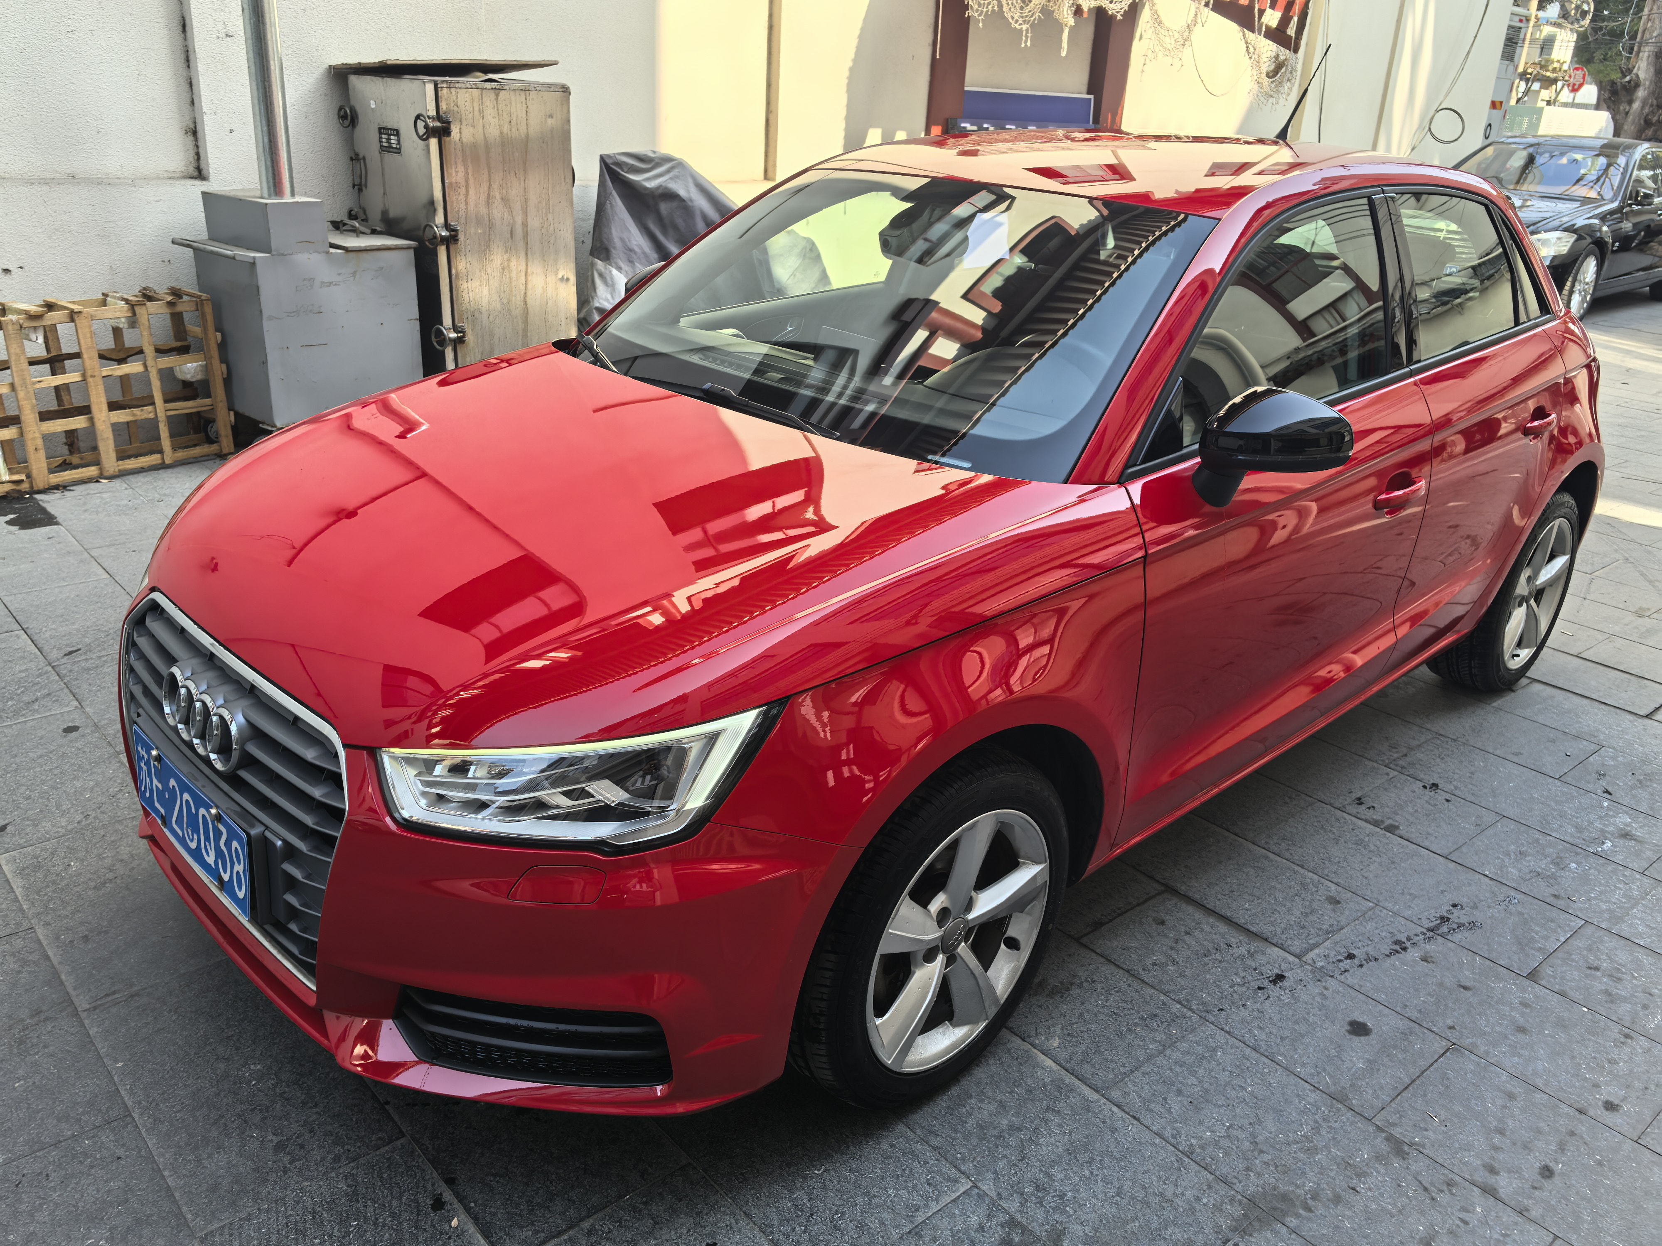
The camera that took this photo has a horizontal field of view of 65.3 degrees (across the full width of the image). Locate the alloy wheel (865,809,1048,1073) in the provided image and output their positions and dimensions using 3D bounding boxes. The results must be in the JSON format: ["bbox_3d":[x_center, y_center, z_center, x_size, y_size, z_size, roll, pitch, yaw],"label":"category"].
[{"bbox_3d":[0.150,0.472,2.066,0.170,0.440,0.440,22,29,40],"label":"alloy wheel"}]

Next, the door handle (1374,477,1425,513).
[{"bbox_3d":[1.142,-0.269,2.611,0.220,0.048,0.055,-18,29,-41],"label":"door handle"}]

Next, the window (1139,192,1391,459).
[{"bbox_3d":[0.796,-0.566,2.353,1.000,0.420,0.060,-18,5,-41],"label":"window"}]

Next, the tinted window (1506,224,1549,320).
[{"bbox_3d":[1.673,-0.842,3.140,0.040,0.230,0.190,-10,6,42],"label":"tinted window"}]

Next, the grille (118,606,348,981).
[{"bbox_3d":[-0.924,0.245,1.973,0.120,0.445,0.720,-9,24,-44],"label":"grille"}]

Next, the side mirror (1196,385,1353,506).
[{"bbox_3d":[0.726,-0.286,2.132,0.180,0.195,0.205,-18,29,-41],"label":"side mirror"}]

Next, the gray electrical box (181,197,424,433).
[{"bbox_3d":[-2.311,-1.403,5.637,0.680,0.870,0.820,16,26,31],"label":"gray electrical box"}]

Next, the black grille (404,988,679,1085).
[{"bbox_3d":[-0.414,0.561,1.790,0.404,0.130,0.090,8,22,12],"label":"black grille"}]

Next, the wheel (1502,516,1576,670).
[{"bbox_3d":[1.930,-0.098,3.683,0.440,0.440,0.170,-18,29,-41],"label":"wheel"}]

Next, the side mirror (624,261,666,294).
[{"bbox_3d":[-0.492,-0.804,3.292,0.180,0.195,0.205,-18,29,-41],"label":"side mirror"}]

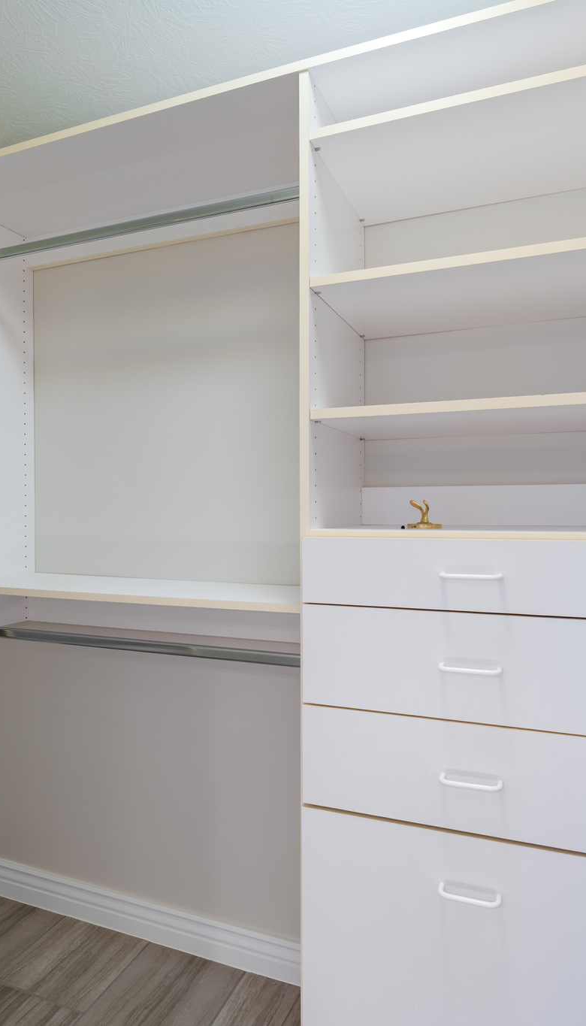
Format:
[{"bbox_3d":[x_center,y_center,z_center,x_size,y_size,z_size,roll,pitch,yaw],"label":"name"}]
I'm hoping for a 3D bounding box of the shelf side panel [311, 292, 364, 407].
[{"bbox_3d":[0.097,-0.325,1.364,0.020,0.240,0.400,0,1,21],"label":"shelf side panel"}]

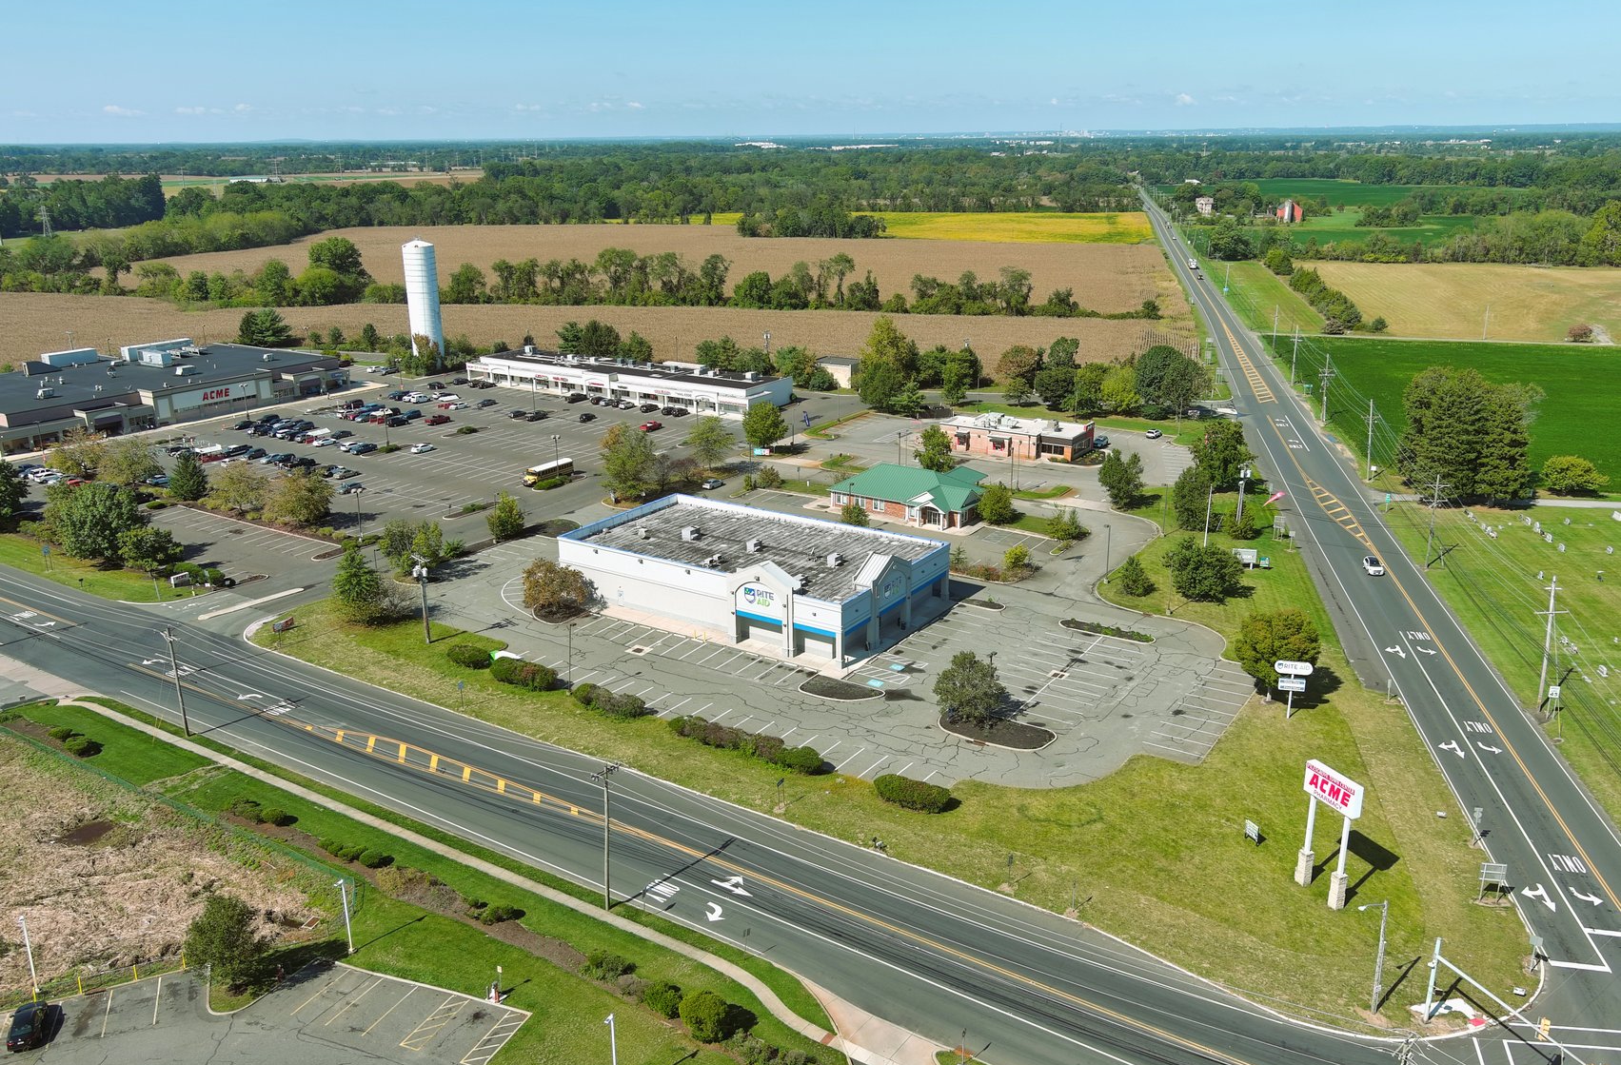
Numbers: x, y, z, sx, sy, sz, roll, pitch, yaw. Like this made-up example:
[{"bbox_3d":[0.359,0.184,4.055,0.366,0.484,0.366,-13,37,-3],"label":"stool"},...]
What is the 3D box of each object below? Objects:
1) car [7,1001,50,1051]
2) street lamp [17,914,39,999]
[{"bbox_3d":[-53.180,33.230,88.600,1.800,1.520,4.450,-6,18,-17],"label":"car"},{"bbox_3d":[-54.167,29.254,90.324,0.350,6.000,0.750,7,18,22],"label":"street lamp"}]

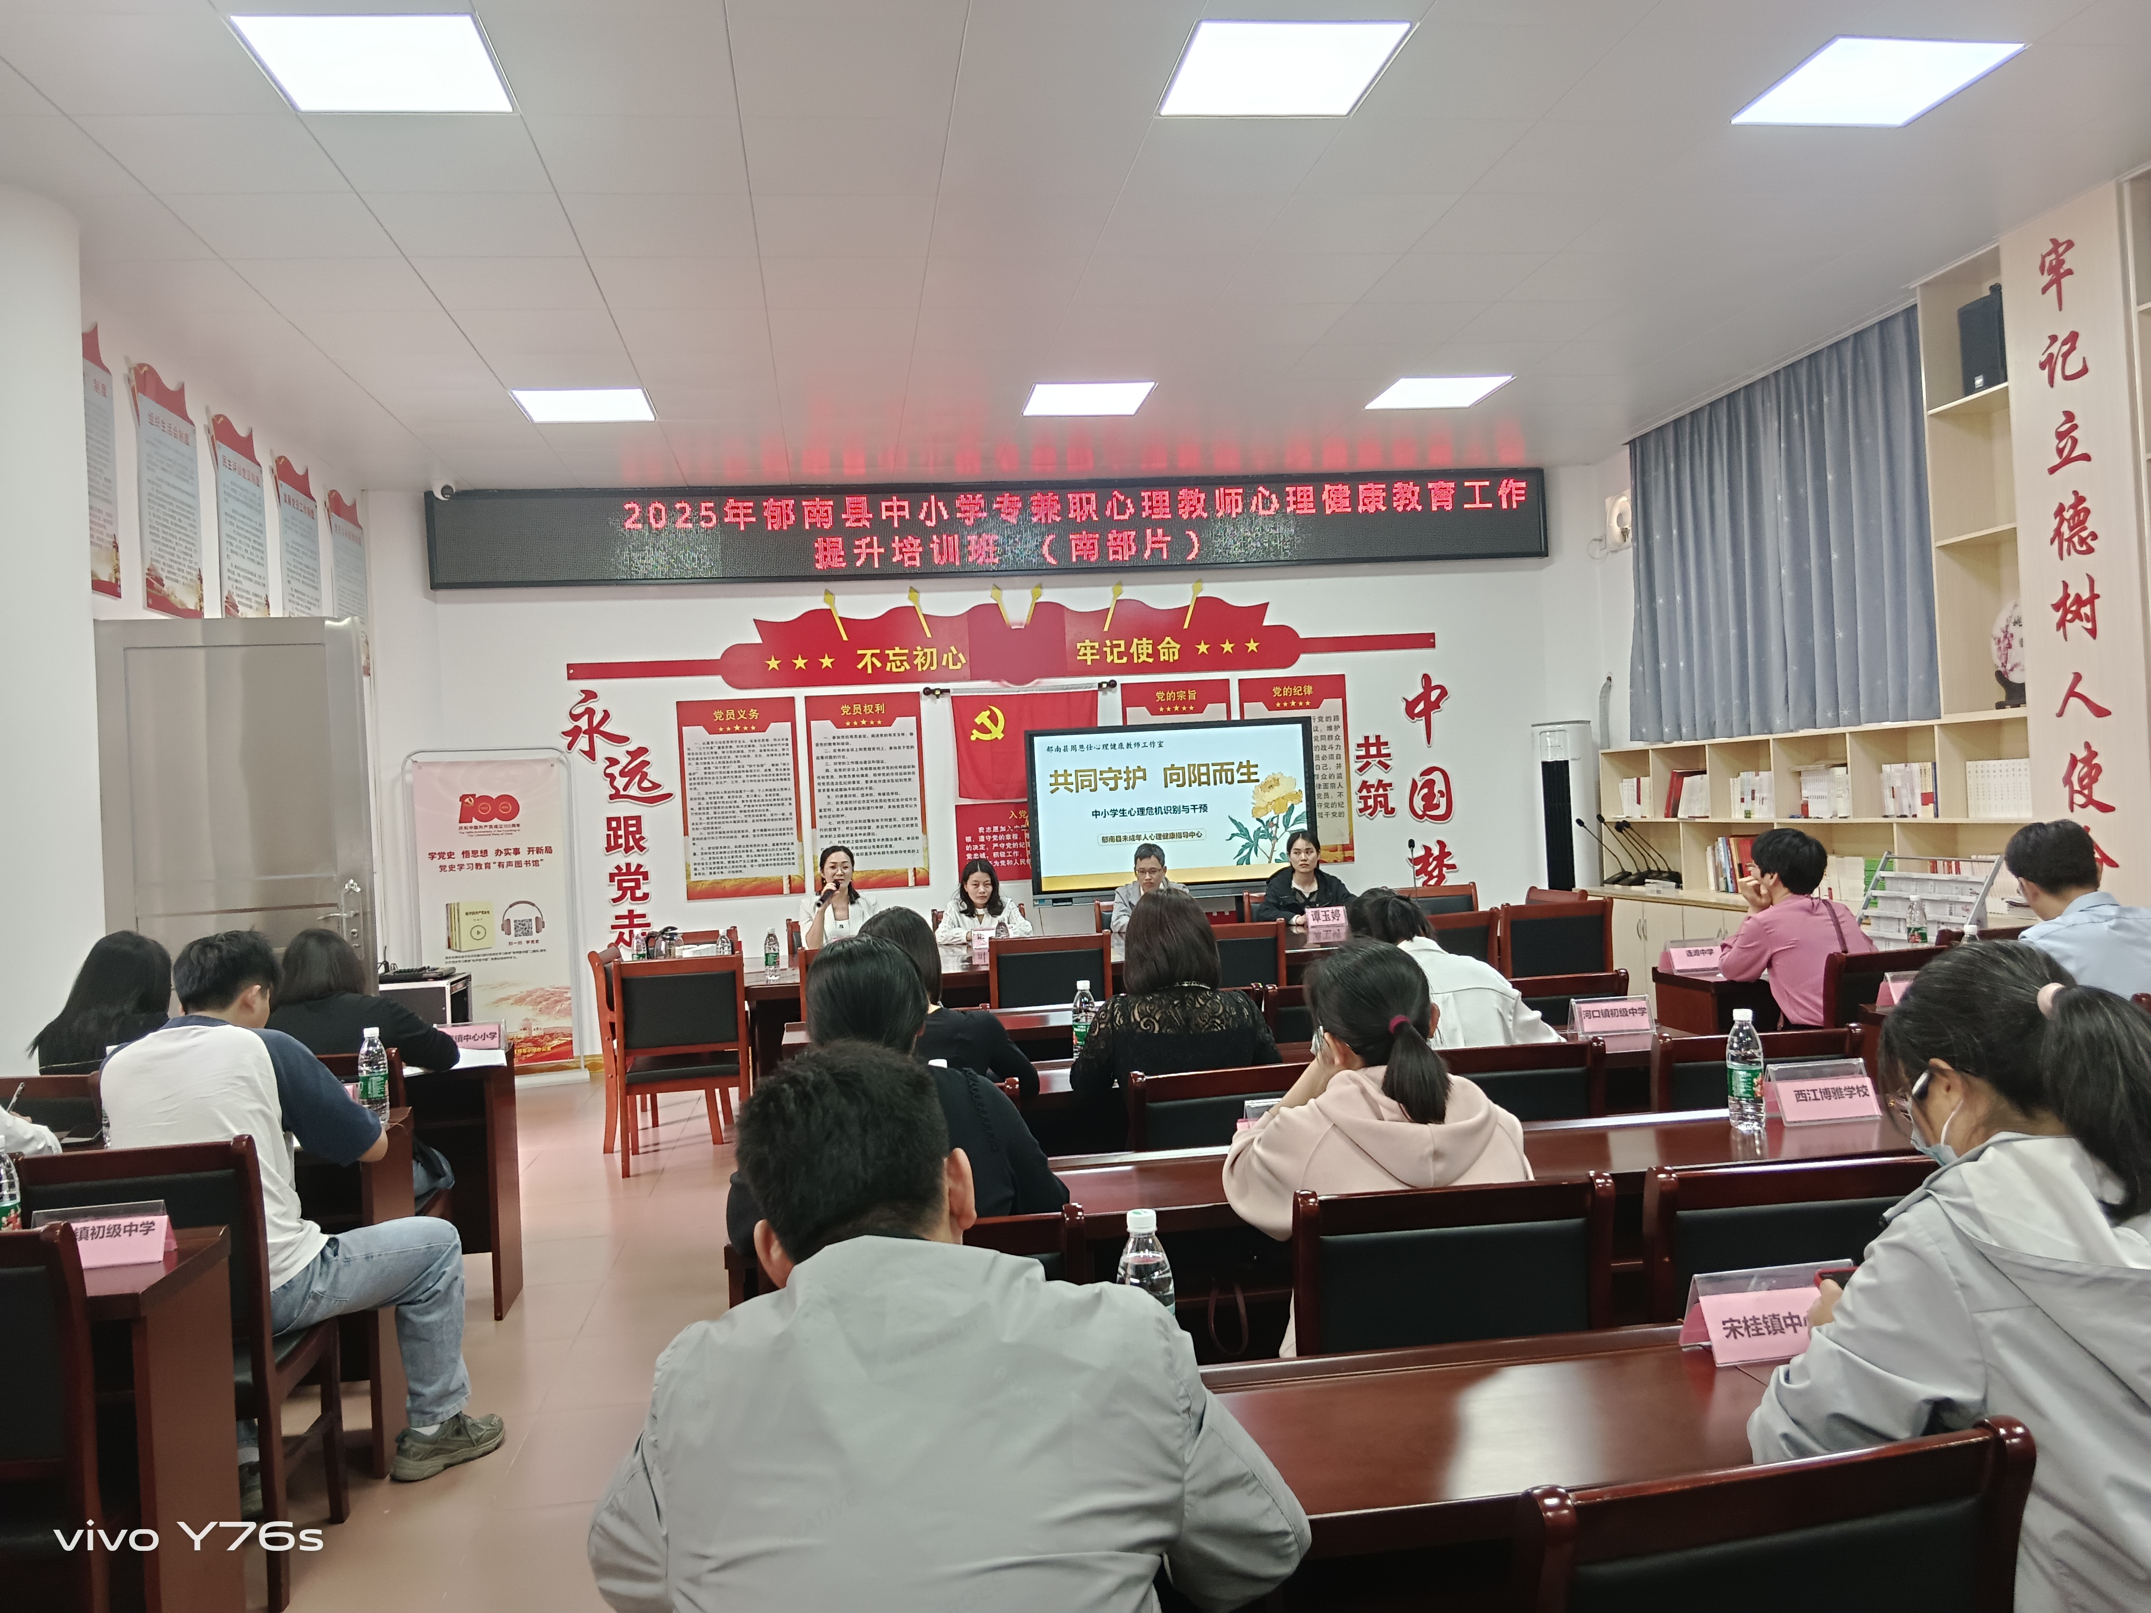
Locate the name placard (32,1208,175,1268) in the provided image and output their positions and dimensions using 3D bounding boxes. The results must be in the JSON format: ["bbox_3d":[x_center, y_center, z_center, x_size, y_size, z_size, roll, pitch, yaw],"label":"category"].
[{"bbox_3d":[-1.605,0.702,2.660,0.200,0.095,0.095,-3,0,-8],"label":"name placard"}]

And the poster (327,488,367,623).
[{"bbox_3d":[-3.956,-1.215,8.783,0.025,0.980,0.660,-3,0,-8],"label":"poster"}]

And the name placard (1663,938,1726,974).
[{"bbox_3d":[2.118,0.509,5.500,0.200,0.105,0.085,-3,0,-8],"label":"name placard"}]

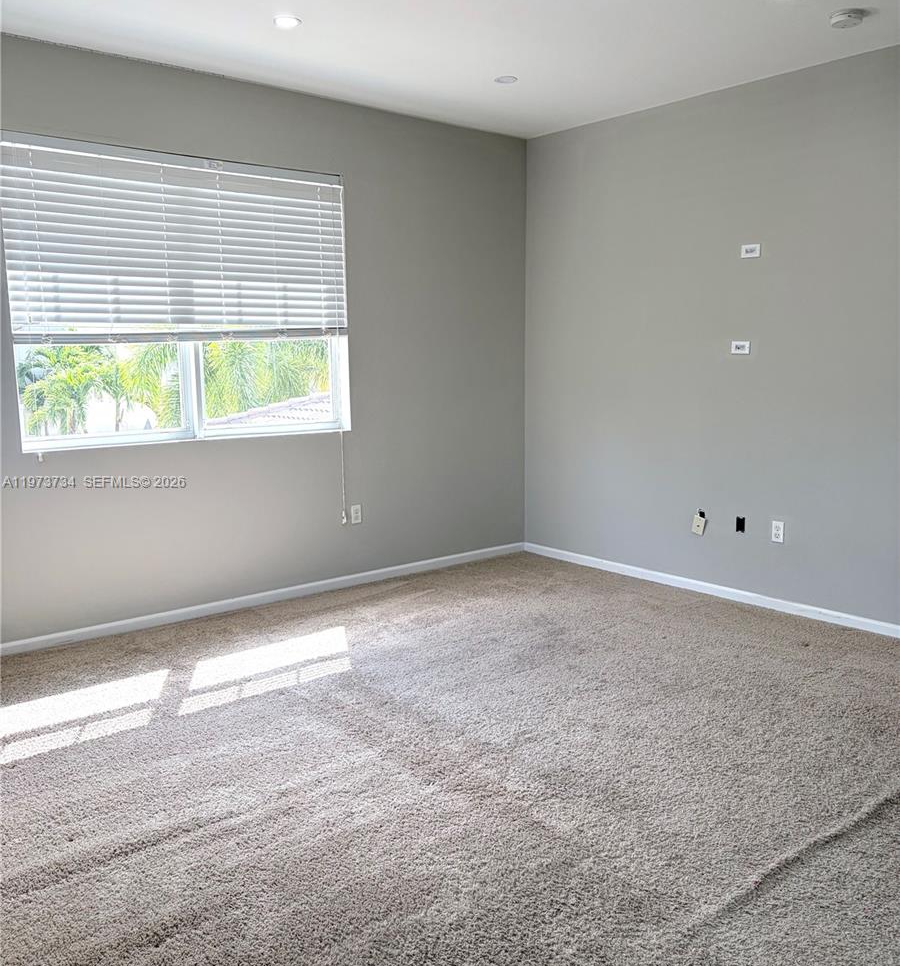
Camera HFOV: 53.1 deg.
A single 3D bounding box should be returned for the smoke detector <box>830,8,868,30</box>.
[{"bbox_3d":[1.682,-1.965,3.819,0.130,0.042,0.130,0,8,0],"label":"smoke detector"}]

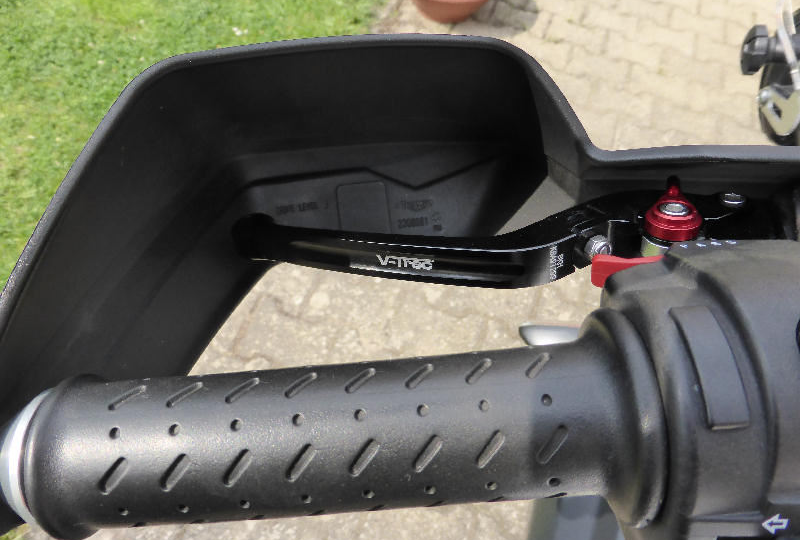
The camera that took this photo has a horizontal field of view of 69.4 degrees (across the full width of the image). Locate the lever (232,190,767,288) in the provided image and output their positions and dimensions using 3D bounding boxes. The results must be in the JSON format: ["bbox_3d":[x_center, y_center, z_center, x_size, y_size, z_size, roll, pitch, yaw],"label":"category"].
[{"bbox_3d":[0.027,-0.011,0.201,0.183,0.022,0.041,-2,33,7],"label":"lever"}]

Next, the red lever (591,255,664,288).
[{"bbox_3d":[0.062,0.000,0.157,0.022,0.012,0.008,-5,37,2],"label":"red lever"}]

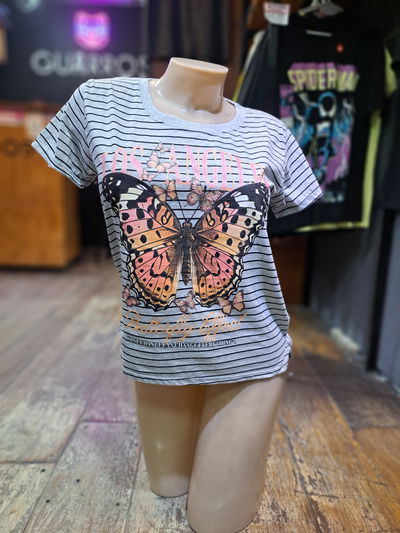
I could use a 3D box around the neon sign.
[{"bbox_3d":[-1.101,-2.398,3.760,0.360,0.350,0.050,1,13,-2],"label":"neon sign"}]

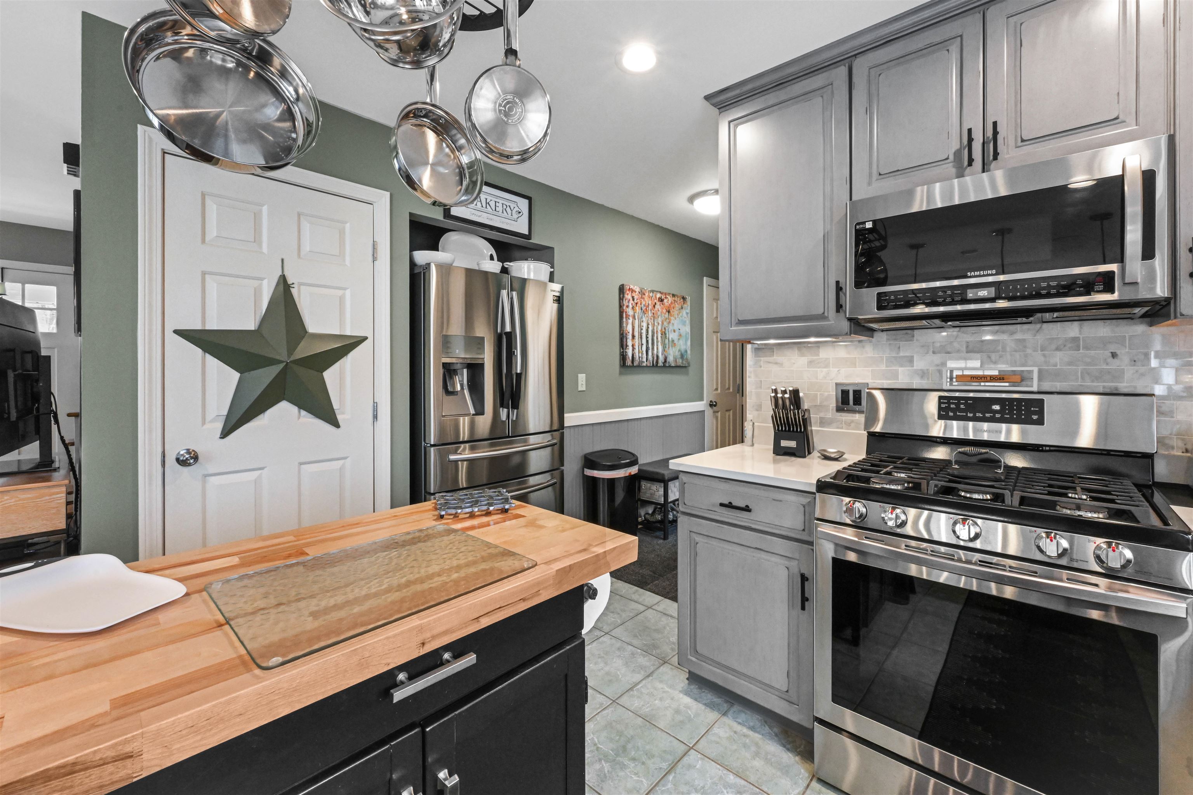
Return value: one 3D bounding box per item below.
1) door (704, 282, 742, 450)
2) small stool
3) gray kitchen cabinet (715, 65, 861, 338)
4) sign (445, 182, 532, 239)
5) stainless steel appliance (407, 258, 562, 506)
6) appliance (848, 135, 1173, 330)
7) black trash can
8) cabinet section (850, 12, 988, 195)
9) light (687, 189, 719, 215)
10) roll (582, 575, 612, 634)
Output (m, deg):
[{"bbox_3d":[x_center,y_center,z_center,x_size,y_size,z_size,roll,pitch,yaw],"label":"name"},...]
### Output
[{"bbox_3d":[1.266,-0.028,4.665,0.061,2.076,0.648,2,2,43],"label":"door"},{"bbox_3d":[0.699,0.816,3.874,0.284,0.511,0.790,2,2,43],"label":"small stool"},{"bbox_3d":[0.856,-0.764,2.008,0.537,1.015,0.304,2,2,43],"label":"gray kitchen cabinet"},{"bbox_3d":[-0.612,-1.130,2.743,0.025,0.262,0.603,2,2,43],"label":"sign"},{"bbox_3d":[-0.785,0.207,2.897,0.831,1.818,0.920,2,2,43],"label":"stainless steel appliance"},{"bbox_3d":[1.319,-0.483,1.566,0.753,0.425,0.365,2,2,43],"label":"appliance"},{"bbox_3d":[0.102,0.763,3.214,0.304,0.689,0.395,2,2,43],"label":"black trash can"},{"bbox_3d":[1.168,-0.964,1.680,0.375,0.515,0.320,2,3,42],"label":"cabinet section"},{"bbox_3d":[0.854,-1.351,3.277,0.395,0.111,0.395,2,2,43],"label":"light"},{"bbox_3d":[-0.105,0.411,1.068,0.286,0.153,0.153,2,2,43],"label":"roll"}]

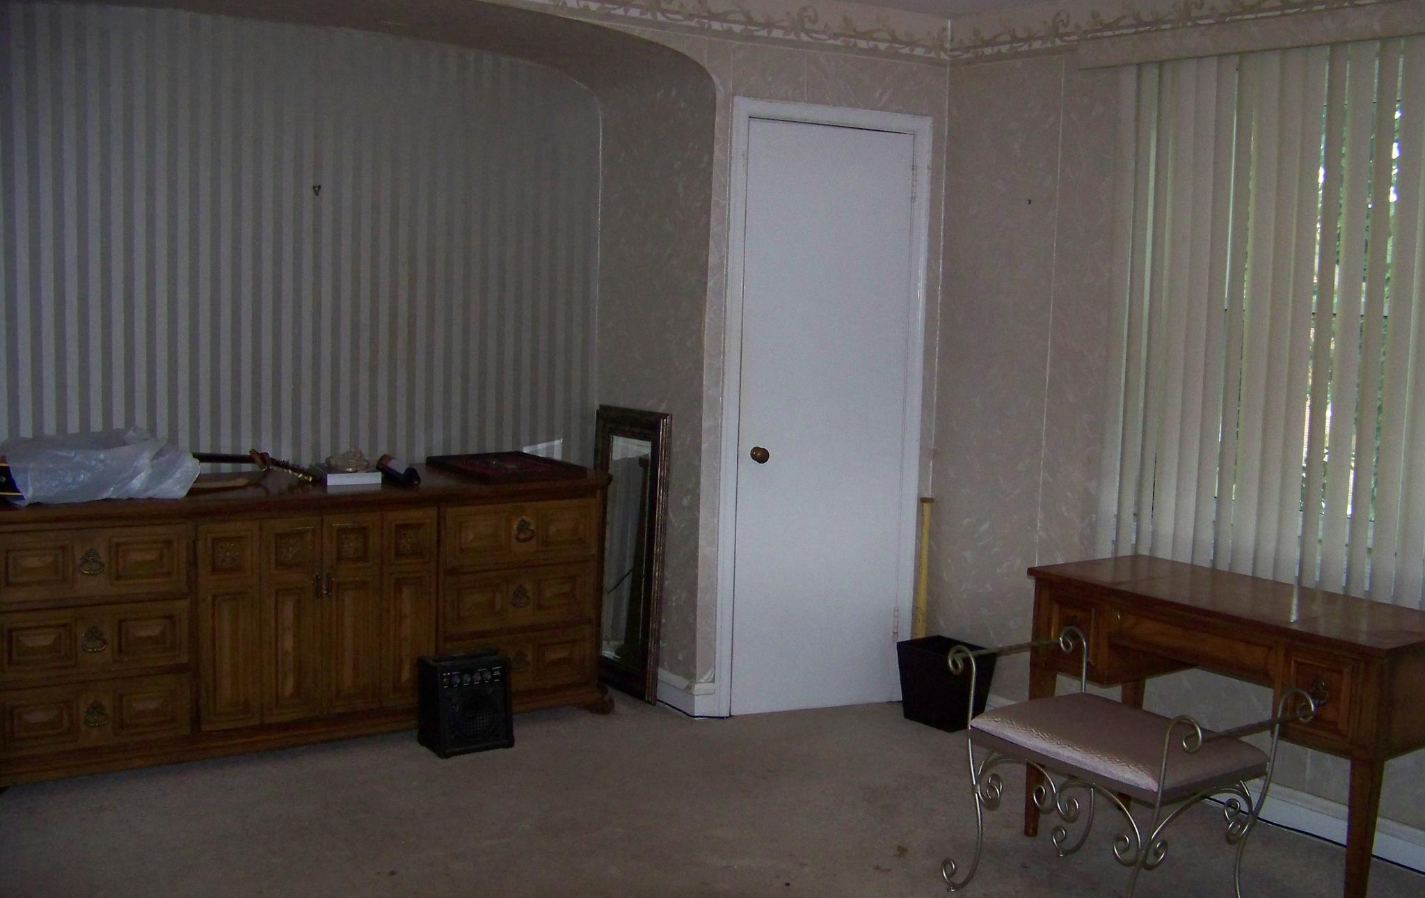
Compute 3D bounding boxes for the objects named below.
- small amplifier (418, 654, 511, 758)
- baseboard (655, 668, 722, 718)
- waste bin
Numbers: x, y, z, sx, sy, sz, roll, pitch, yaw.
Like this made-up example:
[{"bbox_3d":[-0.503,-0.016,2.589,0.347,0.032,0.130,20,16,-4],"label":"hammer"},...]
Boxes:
[{"bbox_3d":[-0.788,0.806,4.760,0.250,0.296,0.189,-3,8,-35],"label":"small amplifier"},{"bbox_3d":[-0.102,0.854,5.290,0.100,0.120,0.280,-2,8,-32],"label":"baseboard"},{"bbox_3d":[0.811,0.822,5.170,0.212,0.264,0.275,-3,8,-37],"label":"waste bin"}]

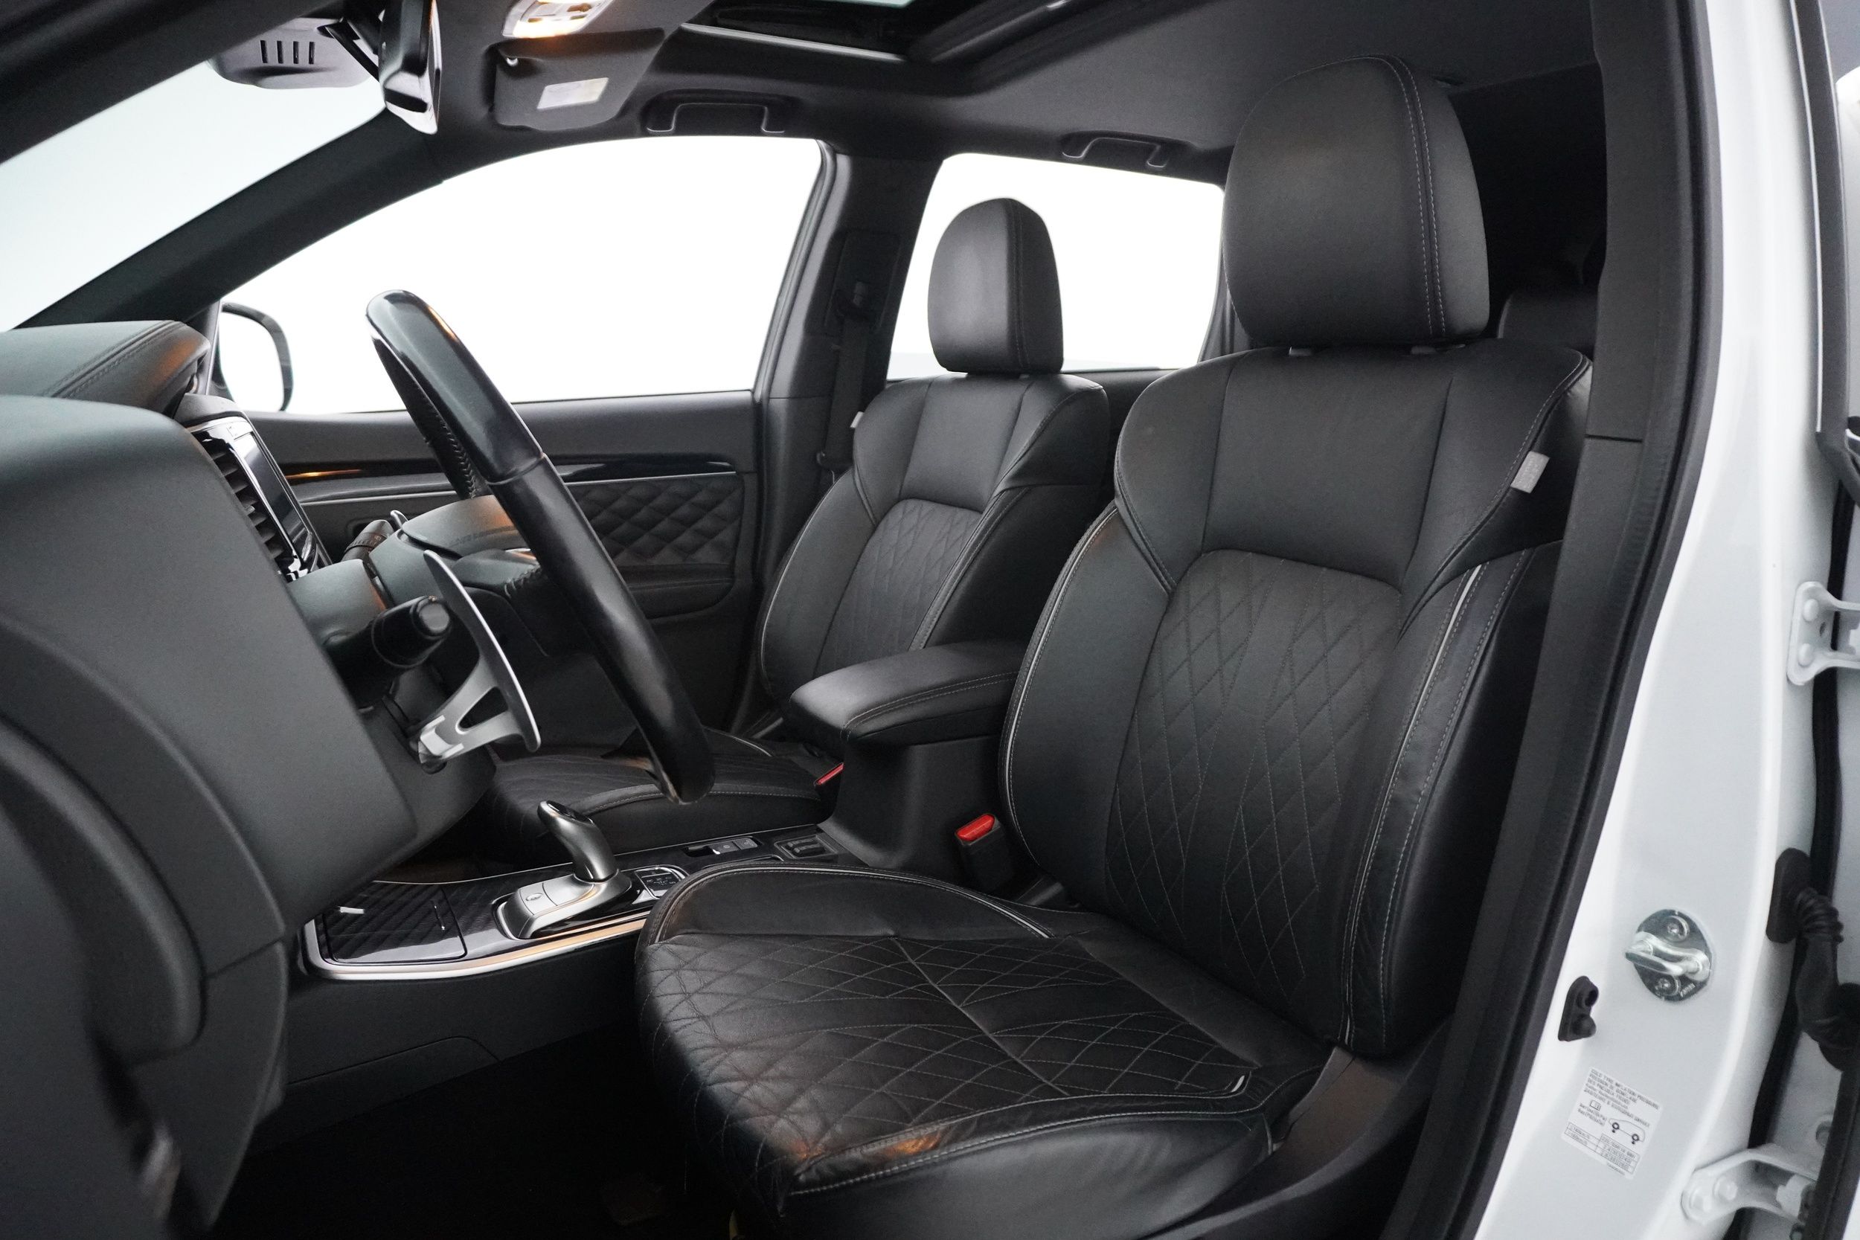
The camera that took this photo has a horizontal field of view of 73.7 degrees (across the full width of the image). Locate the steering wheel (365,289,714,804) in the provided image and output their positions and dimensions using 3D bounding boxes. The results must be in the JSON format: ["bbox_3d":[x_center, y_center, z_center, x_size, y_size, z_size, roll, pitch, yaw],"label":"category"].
[{"bbox_3d":[-0.278,-0.024,0.812,0.110,0.375,0.375,-34,22,-17],"label":"steering wheel"}]

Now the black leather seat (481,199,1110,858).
[{"bbox_3d":[-0.205,-0.049,1.671,0.790,1.035,0.540,-6,11,-25],"label":"black leather seat"}]

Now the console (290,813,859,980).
[{"bbox_3d":[-0.326,0.246,1.249,0.570,0.130,0.220,-6,11,-25],"label":"console"}]

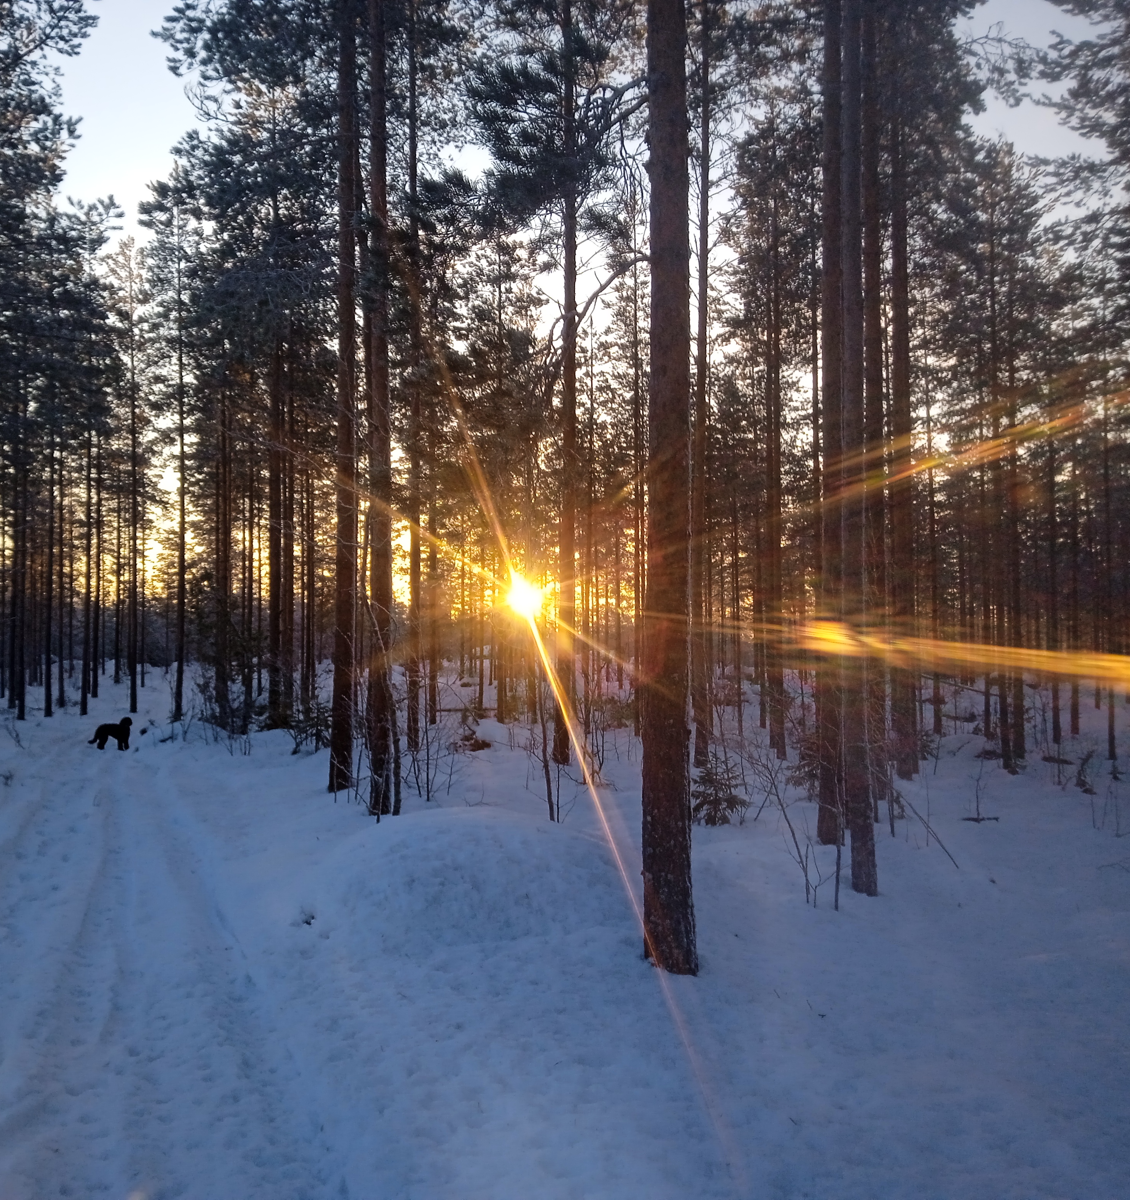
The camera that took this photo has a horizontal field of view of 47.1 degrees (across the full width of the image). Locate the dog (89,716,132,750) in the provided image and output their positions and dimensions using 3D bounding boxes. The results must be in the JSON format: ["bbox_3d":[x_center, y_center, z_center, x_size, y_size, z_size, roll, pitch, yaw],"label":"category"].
[{"bbox_3d":[-7.893,2.332,22.500,0.720,0.590,0.240,0,-2,-10],"label":"dog"}]

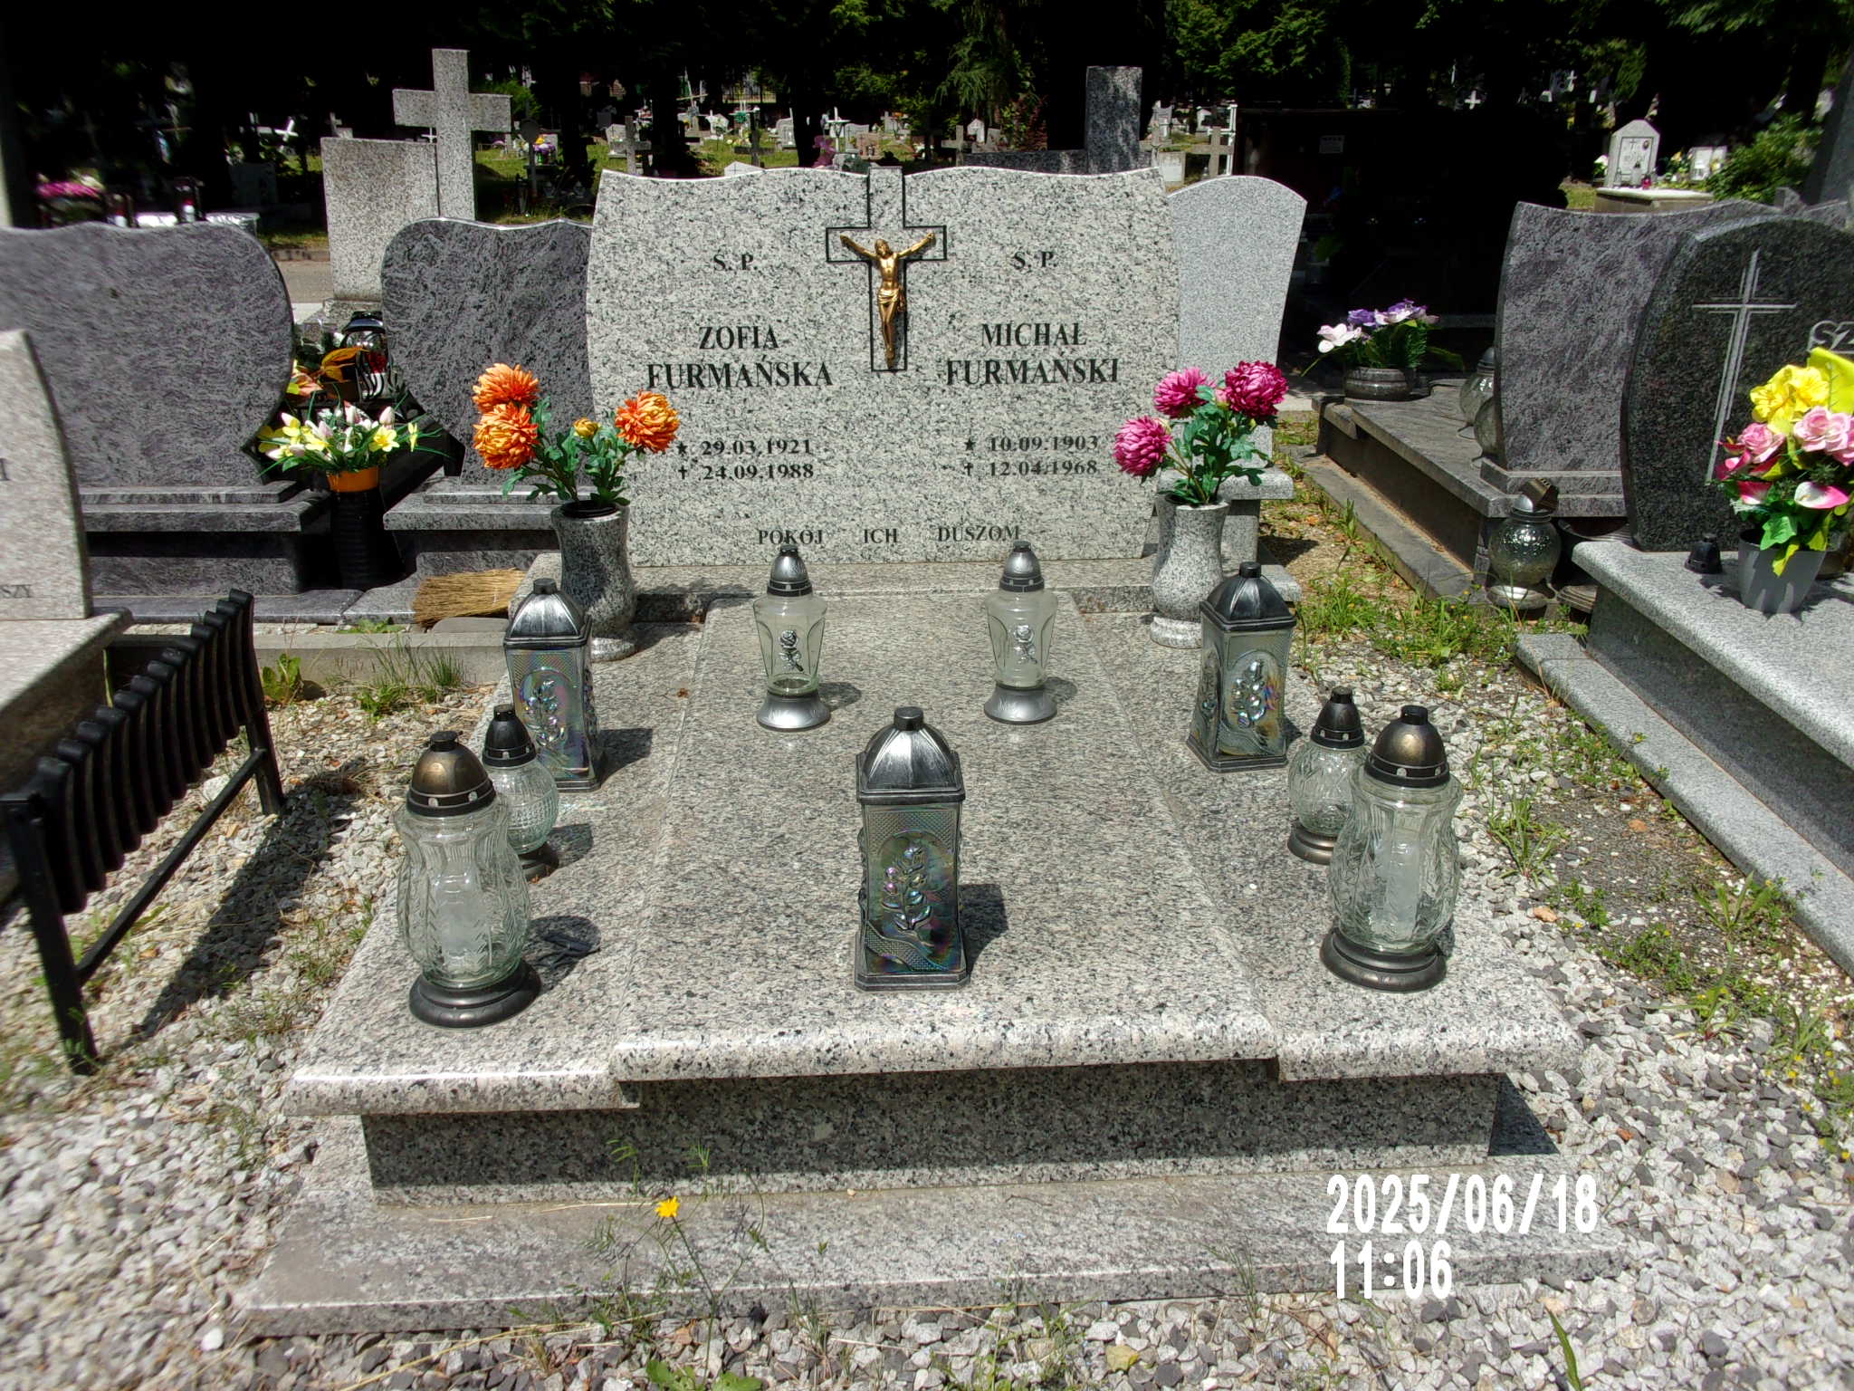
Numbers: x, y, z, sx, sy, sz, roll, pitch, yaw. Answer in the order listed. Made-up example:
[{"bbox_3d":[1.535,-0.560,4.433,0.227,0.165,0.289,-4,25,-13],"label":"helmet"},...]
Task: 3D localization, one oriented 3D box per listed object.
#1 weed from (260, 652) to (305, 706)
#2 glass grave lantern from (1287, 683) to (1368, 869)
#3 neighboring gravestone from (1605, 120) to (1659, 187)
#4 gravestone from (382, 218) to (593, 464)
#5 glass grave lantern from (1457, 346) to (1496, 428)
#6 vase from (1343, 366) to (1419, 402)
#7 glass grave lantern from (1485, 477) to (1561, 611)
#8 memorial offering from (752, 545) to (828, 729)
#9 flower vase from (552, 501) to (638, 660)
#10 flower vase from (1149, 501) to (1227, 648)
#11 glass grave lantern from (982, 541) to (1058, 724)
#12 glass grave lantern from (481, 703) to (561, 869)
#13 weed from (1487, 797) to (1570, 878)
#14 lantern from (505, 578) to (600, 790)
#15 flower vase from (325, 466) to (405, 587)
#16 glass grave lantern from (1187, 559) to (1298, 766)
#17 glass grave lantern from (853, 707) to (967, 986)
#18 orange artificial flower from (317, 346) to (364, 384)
[{"bbox_3d":[-1.566,-0.040,3.633,0.115,0.120,0.110,-2,22,-3],"label":"weed"},{"bbox_3d":[0.625,0.118,2.311,0.127,0.265,0.127,-1,23,-3],"label":"glass grave lantern"},{"bbox_3d":[7.751,-5.920,16.396,0.560,0.700,0.100,-8,24,-18],"label":"neighboring gravestone"},{"bbox_3d":[-0.960,-0.909,3.965,0.920,0.680,0.090,-2,22,-3],"label":"gravestone"},{"bbox_3d":[1.748,-0.959,4.643,0.200,0.228,0.200,-2,22,-3],"label":"glass grave lantern"},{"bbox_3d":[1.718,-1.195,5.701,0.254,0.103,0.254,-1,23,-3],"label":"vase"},{"bbox_3d":[1.641,-0.418,4.085,0.190,0.310,0.190,-2,22,-3],"label":"glass grave lantern"},{"bbox_3d":[-0.256,-0.119,2.795,0.142,0.320,0.142,-2,22,-3],"label":"memorial offering"},{"bbox_3d":[-0.682,-0.234,3.102,0.154,0.305,0.154,-1,23,-3],"label":"flower vase"},{"bbox_3d":[0.570,-0.280,3.239,0.155,0.305,0.155,-2,22,-3],"label":"flower vase"},{"bbox_3d":[0.171,-0.120,2.690,0.133,0.311,0.133,-1,23,-3],"label":"glass grave lantern"},{"bbox_3d":[-0.647,0.135,2.345,0.122,0.260,0.122,-2,22,-3],"label":"glass grave lantern"},{"bbox_3d":[1.131,0.274,2.837,0.151,0.108,0.130,-1,23,-3],"label":"weed"},{"bbox_3d":[-0.634,-0.026,2.554,0.145,0.353,0.145,-2,23,-6],"label":"lantern"},{"bbox_3d":[-1.516,-0.455,4.031,0.150,0.313,0.150,-2,22,-3],"label":"flower vase"},{"bbox_3d":[0.557,-0.060,2.635,0.145,0.353,0.145,-5,23,-12],"label":"glass grave lantern"},{"bbox_3d":[-0.020,0.183,1.908,0.145,0.353,0.145,0,23,-1],"label":"glass grave lantern"},{"bbox_3d":[-1.828,-1.033,4.679,0.135,0.110,0.120,-2,22,-3],"label":"orange artificial flower"}]

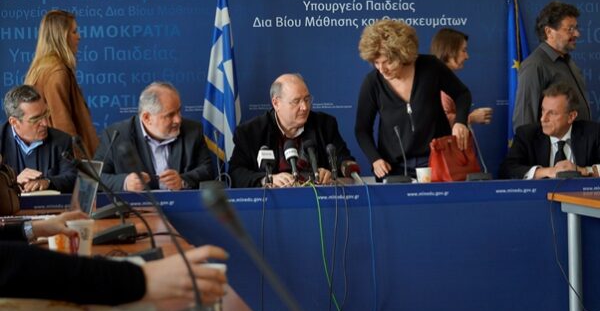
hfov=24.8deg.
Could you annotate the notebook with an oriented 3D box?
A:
[{"bbox_3d":[-0.909,0.130,5.144,0.270,0.210,0.320,-2,2,-23],"label":"notebook"}]

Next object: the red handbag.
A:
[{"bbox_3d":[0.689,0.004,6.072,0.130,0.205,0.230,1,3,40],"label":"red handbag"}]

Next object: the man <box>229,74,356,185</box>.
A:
[{"bbox_3d":[-0.033,0.252,6.250,0.560,1.263,0.780,-2,2,-9],"label":"man"}]

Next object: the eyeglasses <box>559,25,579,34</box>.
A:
[{"bbox_3d":[1.382,-0.667,7.203,0.145,0.045,0.140,4,3,16],"label":"eyeglasses"}]

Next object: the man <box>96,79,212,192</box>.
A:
[{"bbox_3d":[-0.651,0.282,6.144,0.520,1.238,0.780,-2,2,-12],"label":"man"}]

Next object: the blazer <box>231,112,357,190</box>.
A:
[{"bbox_3d":[-0.036,0.101,6.194,0.570,0.609,0.500,-2,2,-9],"label":"blazer"}]

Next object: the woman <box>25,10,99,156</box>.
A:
[{"bbox_3d":[-1.174,0.087,6.759,0.410,1.604,0.470,-2,2,-16],"label":"woman"}]

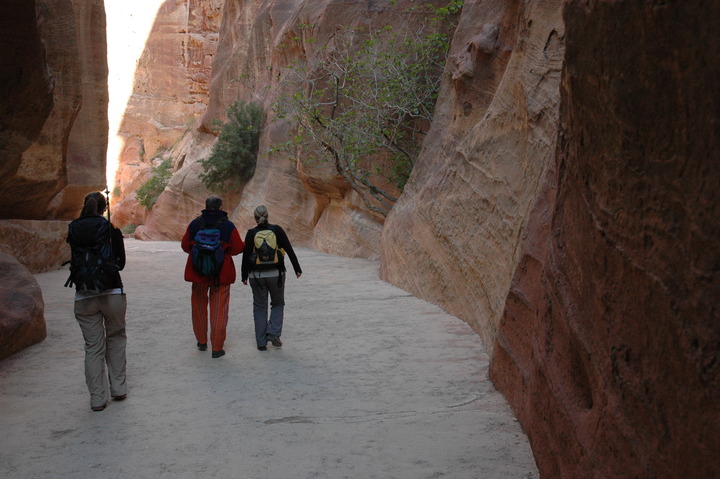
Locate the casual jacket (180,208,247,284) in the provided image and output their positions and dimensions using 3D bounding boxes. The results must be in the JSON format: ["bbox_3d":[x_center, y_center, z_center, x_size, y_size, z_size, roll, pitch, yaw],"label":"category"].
[{"bbox_3d":[-1.633,0.077,8.850,0.700,0.840,0.420,0,2,-6],"label":"casual jacket"}]

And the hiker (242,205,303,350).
[{"bbox_3d":[-1.013,0.438,9.150,0.700,1.640,0.520,0,2,-7],"label":"hiker"}]

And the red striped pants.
[{"bbox_3d":[-1.653,0.821,8.870,0.430,0.880,0.480,0,2,-7],"label":"red striped pants"}]

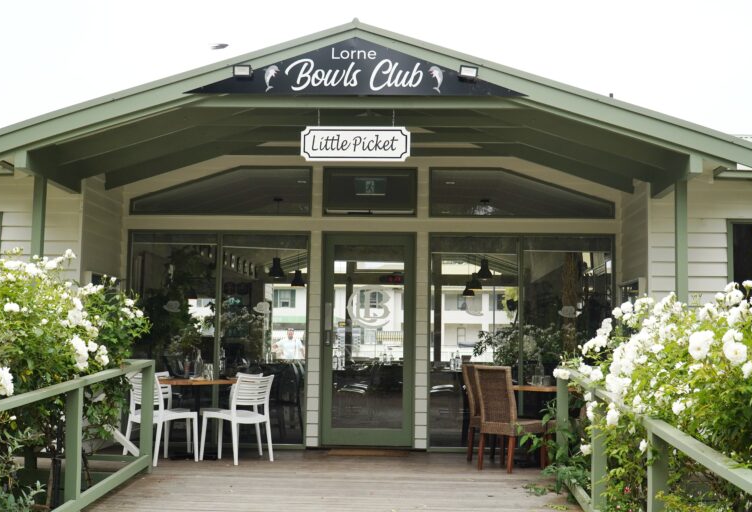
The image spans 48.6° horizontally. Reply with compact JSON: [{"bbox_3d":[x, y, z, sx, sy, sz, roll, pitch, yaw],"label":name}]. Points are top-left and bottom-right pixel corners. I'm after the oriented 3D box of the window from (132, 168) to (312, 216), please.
[{"bbox_3d":[-1.670,-0.700,8.943,1.970,0.534,0.080,1,-6,2],"label":"window"}]

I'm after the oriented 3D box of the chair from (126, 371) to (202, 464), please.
[{"bbox_3d":[-1.951,1.485,7.678,0.470,0.810,0.540,-4,-8,39],"label":"chair"}]

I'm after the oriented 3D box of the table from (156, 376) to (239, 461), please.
[{"bbox_3d":[-1.713,1.553,7.958,1.000,0.740,1.000,1,-6,2],"label":"table"}]

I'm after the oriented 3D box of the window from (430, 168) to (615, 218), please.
[{"bbox_3d":[1.552,-0.673,8.834,1.965,0.554,0.080,1,-6,2],"label":"window"}]

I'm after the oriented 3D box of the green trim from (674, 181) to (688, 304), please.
[{"bbox_3d":[2.652,0.616,7.143,0.095,2.567,0.095,1,-6,2],"label":"green trim"}]

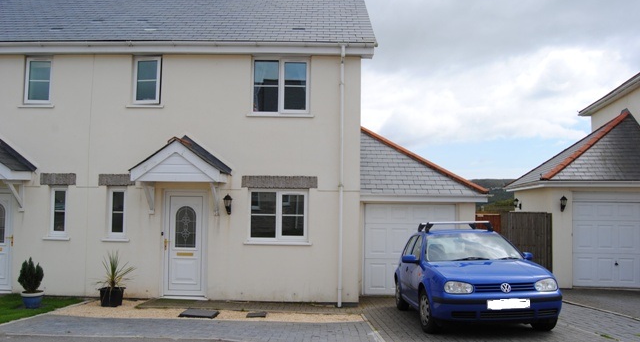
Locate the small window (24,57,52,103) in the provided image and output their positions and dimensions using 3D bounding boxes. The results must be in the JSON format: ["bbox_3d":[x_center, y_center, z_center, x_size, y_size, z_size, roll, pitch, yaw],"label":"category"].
[{"bbox_3d":[-5.738,-1.825,9.825,0.534,0.955,0.100,1,-3,1],"label":"small window"}]

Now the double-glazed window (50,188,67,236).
[{"bbox_3d":[-5.323,0.832,9.846,0.354,1.027,0.090,1,-3,2],"label":"double-glazed window"}]

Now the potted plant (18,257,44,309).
[{"bbox_3d":[-5.092,1.961,8.473,0.400,0.863,0.400,1,-3,1],"label":"potted plant"}]

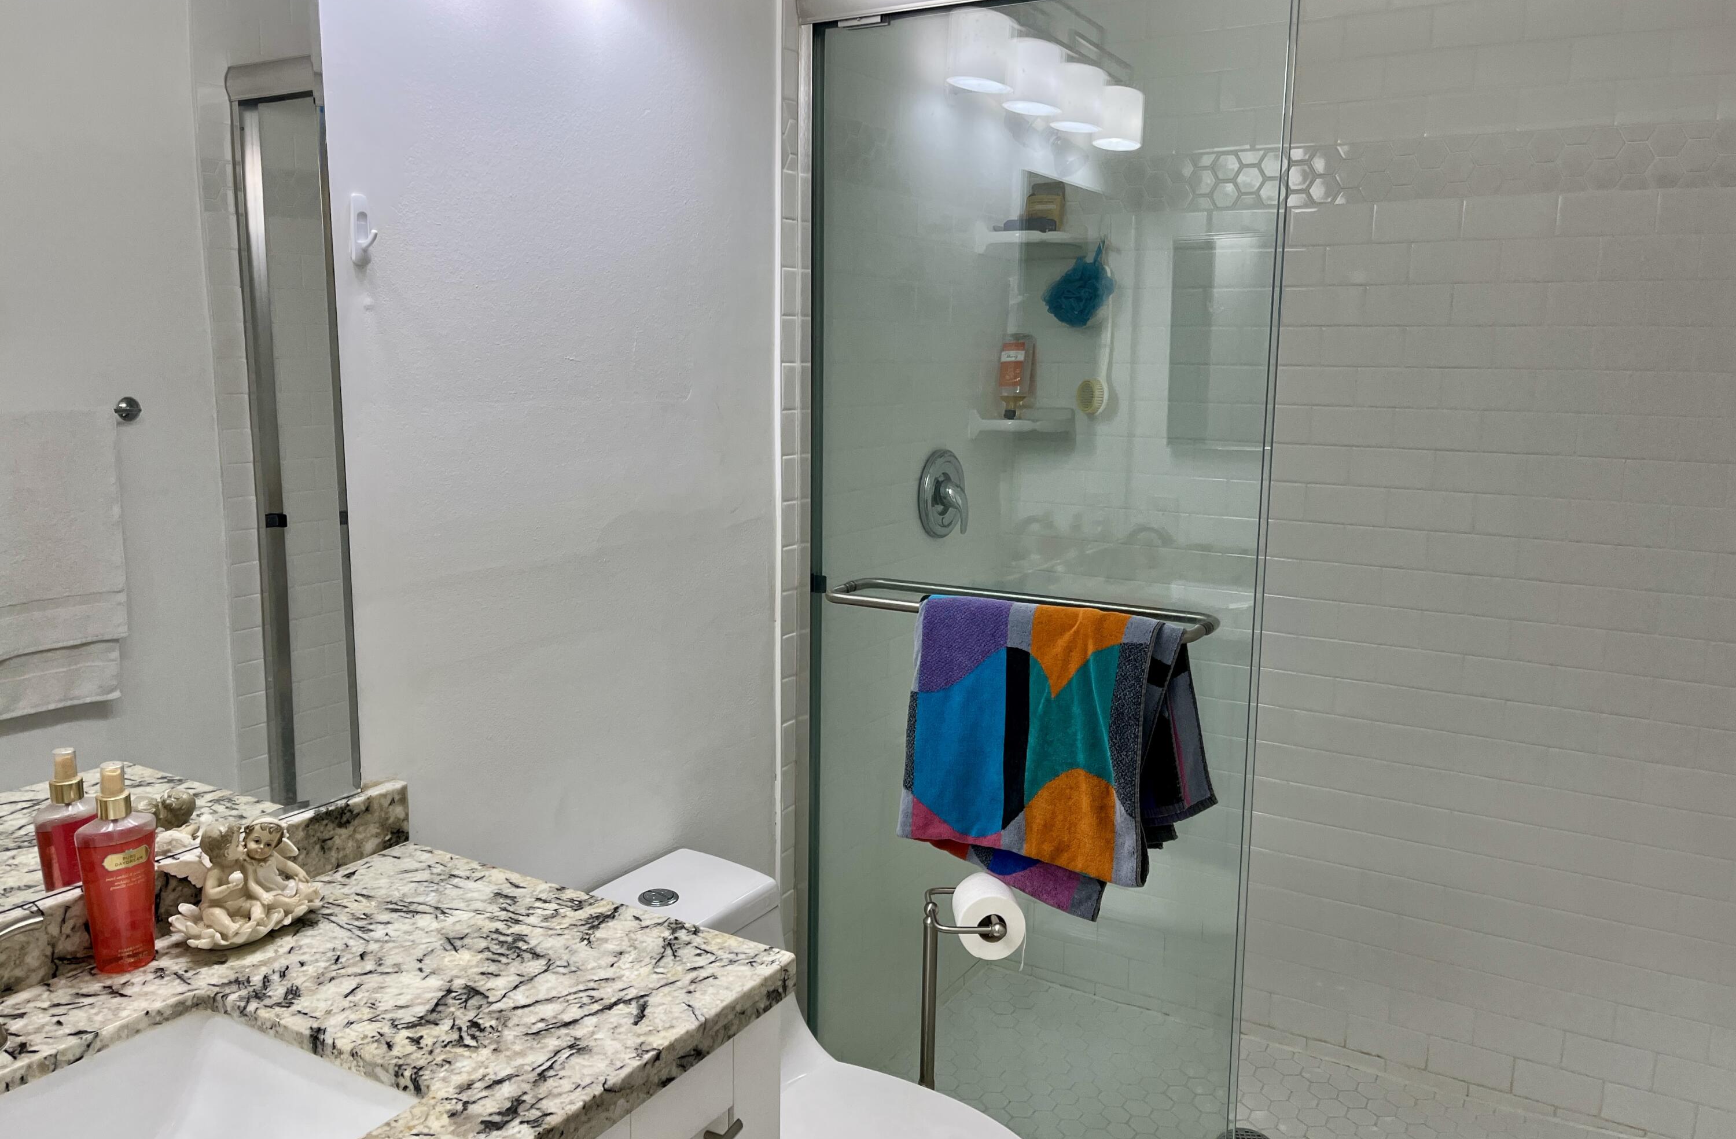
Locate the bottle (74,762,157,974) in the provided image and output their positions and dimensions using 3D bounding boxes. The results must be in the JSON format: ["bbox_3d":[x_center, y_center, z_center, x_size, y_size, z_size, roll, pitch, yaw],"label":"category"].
[{"bbox_3d":[-0.708,0.278,1.233,0.040,0.196,0.066,9,13,43],"label":"bottle"}]

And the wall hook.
[{"bbox_3d":[-0.553,-0.373,1.432,0.027,0.075,0.022,6,11,30],"label":"wall hook"}]

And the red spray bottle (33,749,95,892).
[{"bbox_3d":[-0.775,0.271,1.273,0.040,0.196,0.066,4,10,18],"label":"red spray bottle"}]

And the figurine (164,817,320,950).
[{"bbox_3d":[-0.625,0.308,1.311,0.130,0.114,0.087,-8,12,-42],"label":"figurine"}]

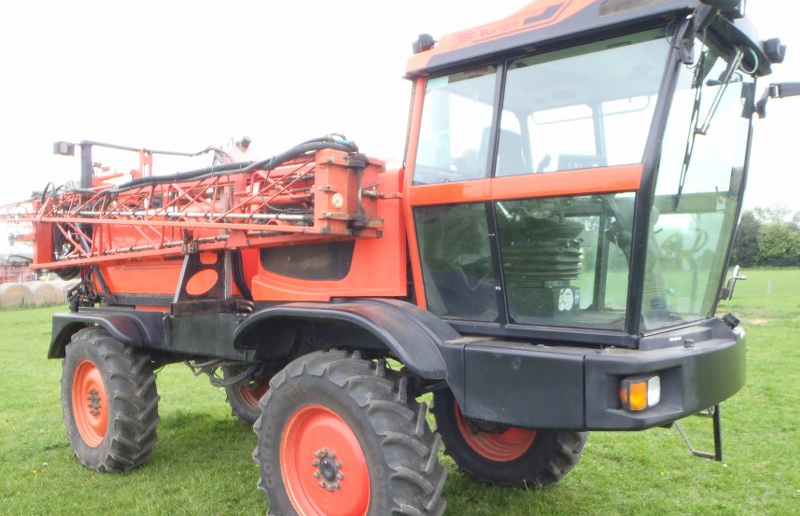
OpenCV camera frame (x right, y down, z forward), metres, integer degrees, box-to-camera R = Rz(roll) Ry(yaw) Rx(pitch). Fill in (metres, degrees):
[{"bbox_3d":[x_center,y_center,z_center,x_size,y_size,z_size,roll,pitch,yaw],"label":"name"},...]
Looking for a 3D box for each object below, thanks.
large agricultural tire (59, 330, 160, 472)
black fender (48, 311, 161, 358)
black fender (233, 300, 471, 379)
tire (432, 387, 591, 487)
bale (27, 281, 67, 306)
[{"bbox_3d":[-2.835,1.374,6.294,1.380,1.380,0.386,-2,0,42],"label":"large agricultural tire"},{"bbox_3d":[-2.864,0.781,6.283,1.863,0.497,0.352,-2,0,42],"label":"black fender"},{"bbox_3d":[-0.372,0.457,4.136,1.718,0.380,0.455,-2,0,42],"label":"black fender"},{"bbox_3d":[0.907,1.262,5.527,1.380,1.380,0.386,-2,0,40],"label":"tire"},{"bbox_3d":[-17.159,1.752,31.500,1.300,1.250,1.200,-2,0,27],"label":"bale"}]

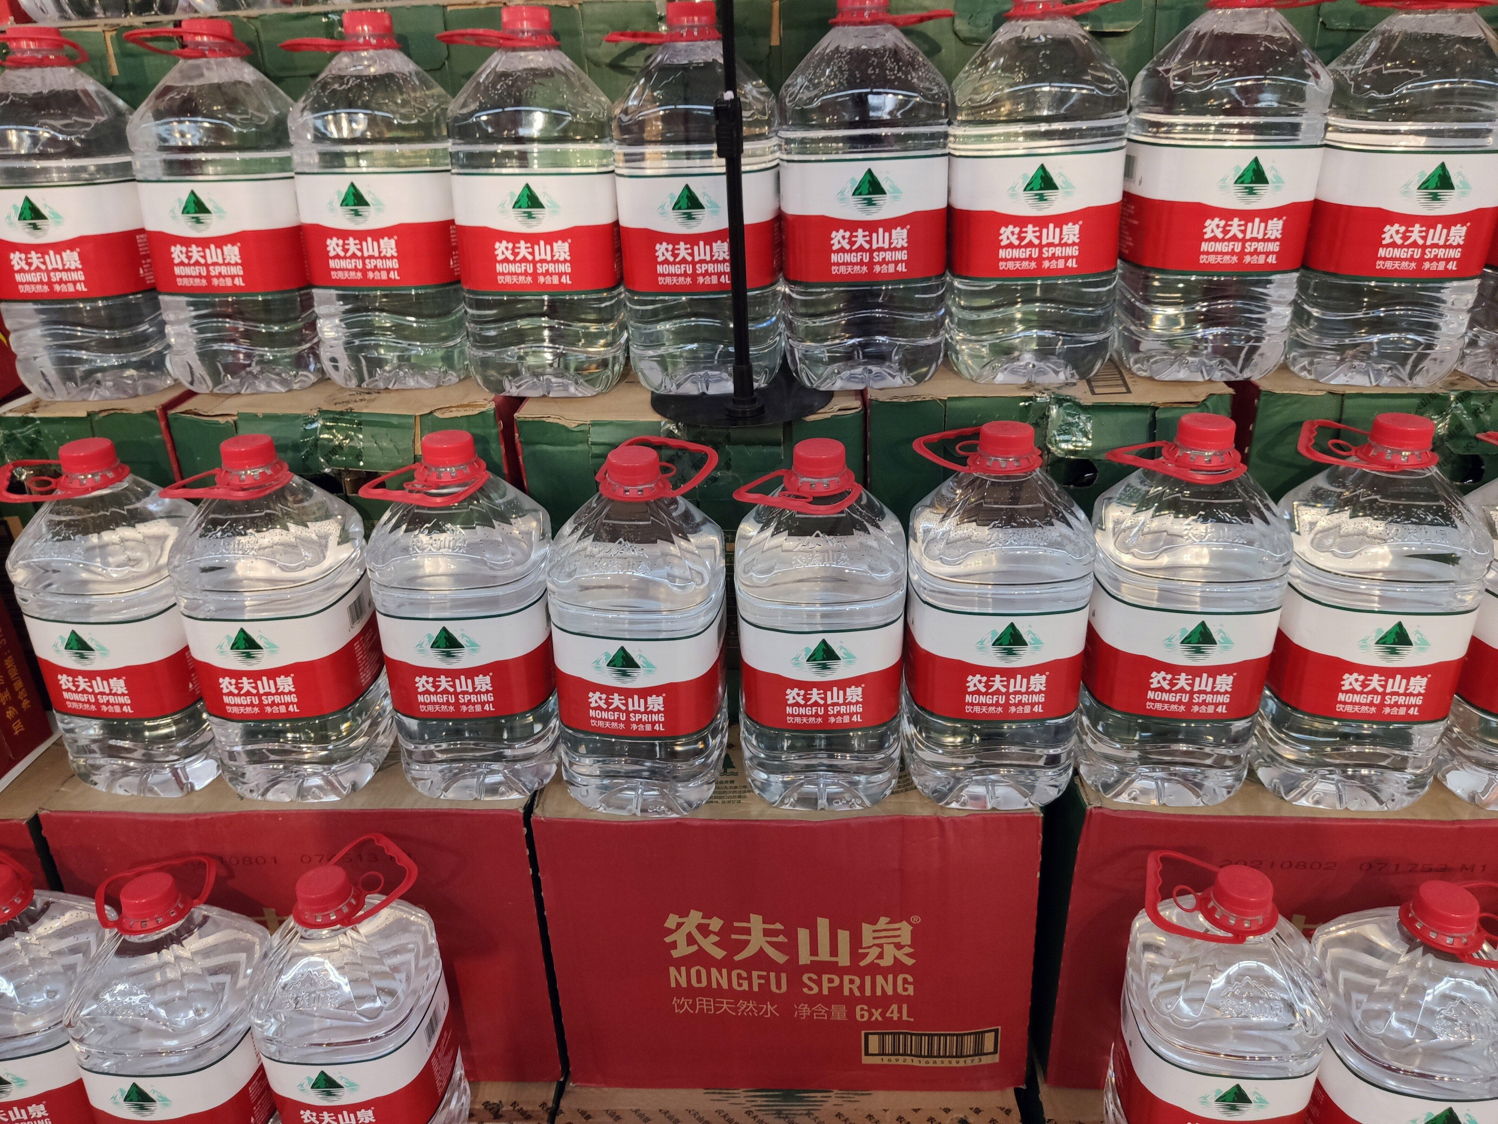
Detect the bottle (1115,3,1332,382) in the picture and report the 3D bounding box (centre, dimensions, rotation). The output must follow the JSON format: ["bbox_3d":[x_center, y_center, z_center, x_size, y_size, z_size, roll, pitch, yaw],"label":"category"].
[{"bbox_3d":[0.400,-0.324,0.964,0.144,0.318,0.144,-3,24,-2],"label":"bottle"}]

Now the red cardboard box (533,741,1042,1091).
[{"bbox_3d":[0.043,0.307,1.178,0.443,0.324,0.300,-1,24,3],"label":"red cardboard box"}]

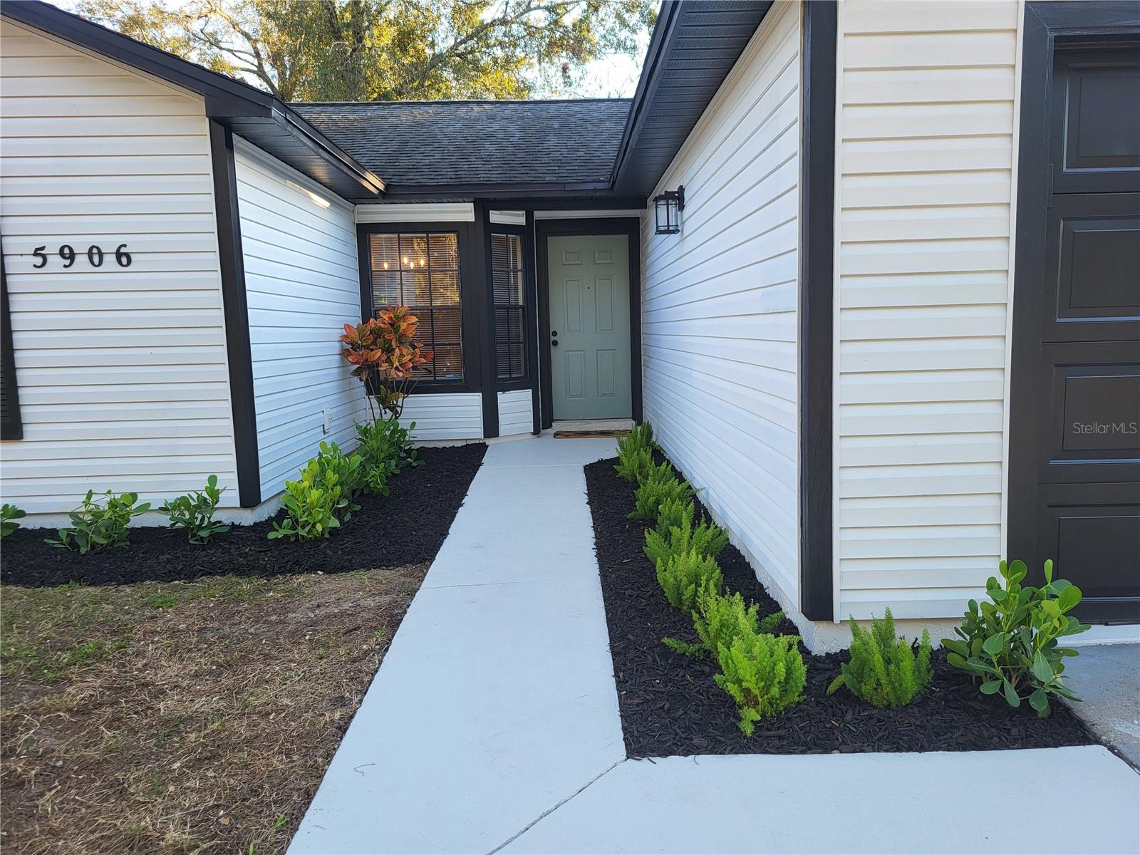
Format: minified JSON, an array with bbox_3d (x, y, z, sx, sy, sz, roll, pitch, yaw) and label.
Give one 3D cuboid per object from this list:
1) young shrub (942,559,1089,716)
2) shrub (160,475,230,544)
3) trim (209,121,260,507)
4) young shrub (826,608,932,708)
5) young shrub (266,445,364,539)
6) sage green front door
[{"bbox_3d":[1.525,0.677,2.926,0.508,0.468,0.440,-1,6,0],"label":"young shrub"},{"bbox_3d":[-2.298,0.485,5.252,0.425,0.400,0.380,-1,6,0],"label":"shrub"},{"bbox_3d":[-2.070,-0.672,5.313,0.100,2.356,0.120,-1,6,0],"label":"trim"},{"bbox_3d":[1.030,0.747,2.850,0.351,0.300,0.300,-2,7,0],"label":"young shrub"},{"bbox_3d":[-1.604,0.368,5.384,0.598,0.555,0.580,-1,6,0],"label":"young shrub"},{"bbox_3d":[0.230,-1.101,9.518,0.900,2.030,0.050,-2,7,0],"label":"sage green front door"}]

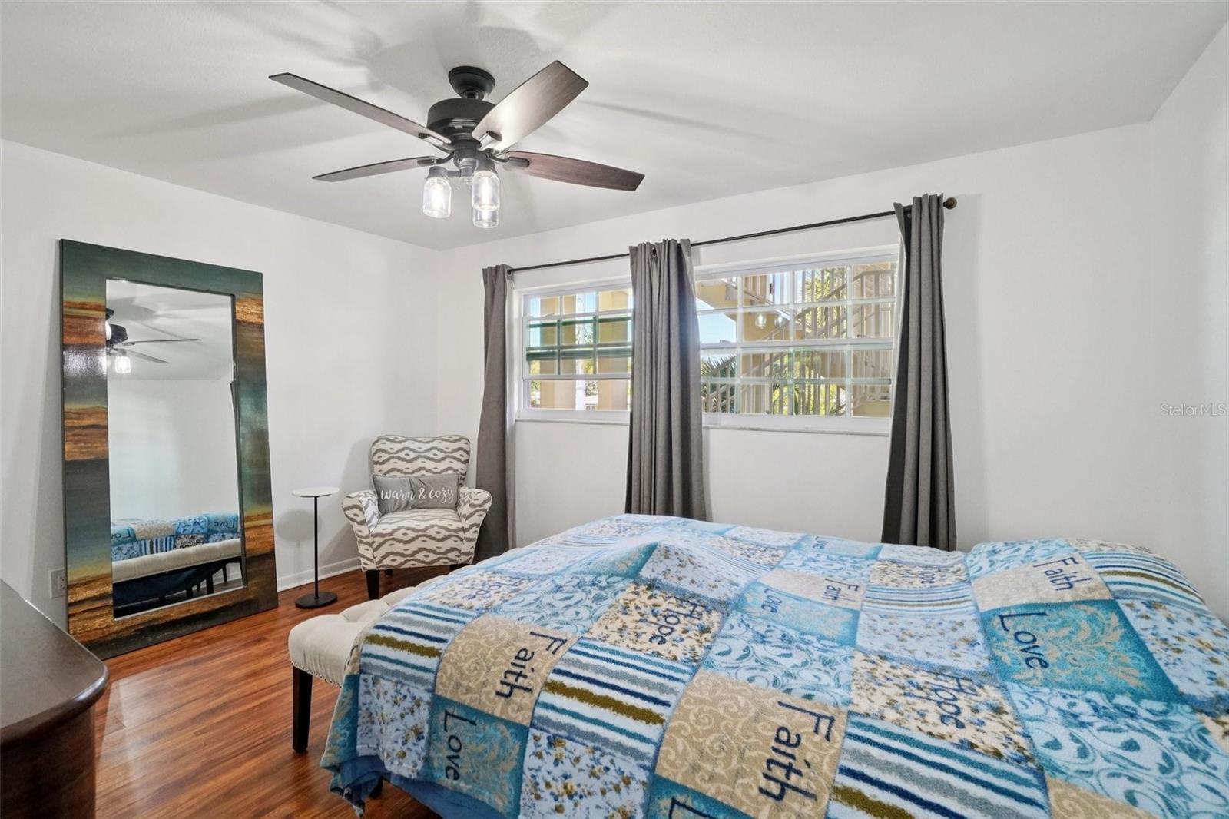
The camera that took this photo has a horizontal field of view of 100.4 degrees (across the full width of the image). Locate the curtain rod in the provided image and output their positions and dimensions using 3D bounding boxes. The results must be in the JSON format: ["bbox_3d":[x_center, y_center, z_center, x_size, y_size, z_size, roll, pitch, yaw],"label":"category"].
[{"bbox_3d":[0.337,-0.978,3.065,2.856,0.049,0.059,2,3,30],"label":"curtain rod"}]

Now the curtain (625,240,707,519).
[{"bbox_3d":[0.314,0.053,3.126,0.480,2.100,0.127,2,3,30],"label":"curtain"}]

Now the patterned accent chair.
[{"bbox_3d":[-1.272,0.664,3.445,0.853,0.936,0.755,0,3,-14],"label":"patterned accent chair"}]

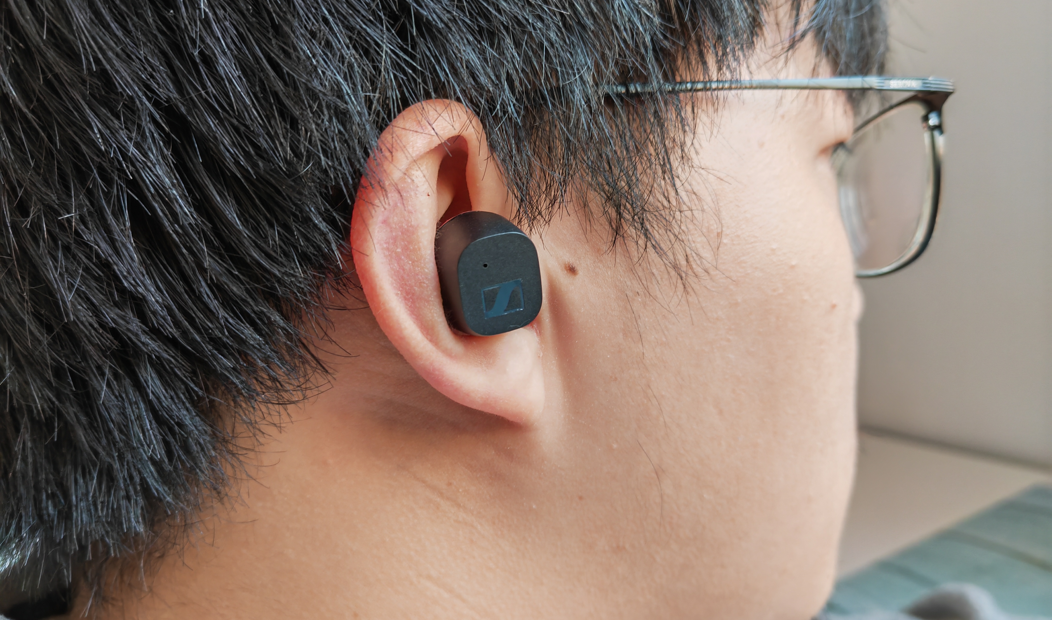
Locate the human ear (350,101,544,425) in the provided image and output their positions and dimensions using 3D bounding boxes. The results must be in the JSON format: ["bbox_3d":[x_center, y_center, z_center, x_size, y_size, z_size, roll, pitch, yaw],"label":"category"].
[{"bbox_3d":[-0.014,-0.008,0.158,0.035,0.062,0.023,-16,7,-20],"label":"human ear"}]

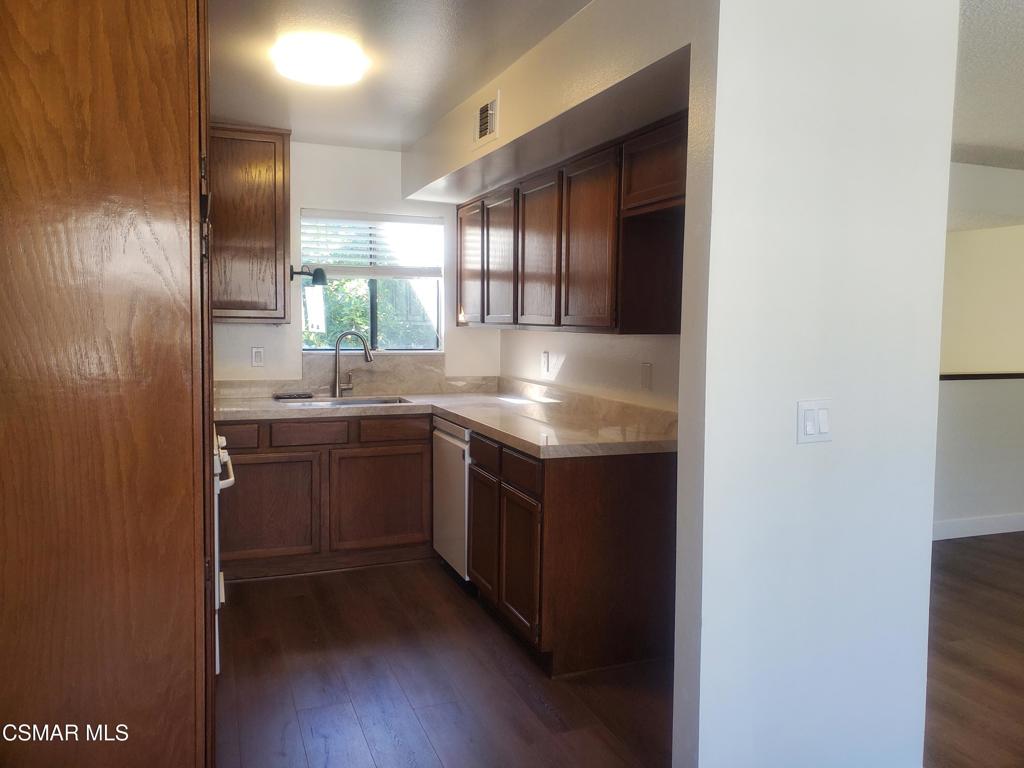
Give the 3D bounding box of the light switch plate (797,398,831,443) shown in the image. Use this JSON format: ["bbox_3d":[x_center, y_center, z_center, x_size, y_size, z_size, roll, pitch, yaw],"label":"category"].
[{"bbox_3d":[0.823,0.102,2.081,0.120,0.116,0.009,-2,5,-22],"label":"light switch plate"}]

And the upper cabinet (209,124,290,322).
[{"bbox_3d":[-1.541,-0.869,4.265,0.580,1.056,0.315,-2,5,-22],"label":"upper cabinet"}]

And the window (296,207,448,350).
[{"bbox_3d":[-0.852,-0.623,4.771,0.885,0.855,0.100,-2,5,-22],"label":"window"}]

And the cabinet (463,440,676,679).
[{"bbox_3d":[0.248,0.683,3.489,0.640,0.889,0.818,-2,5,-22],"label":"cabinet"}]

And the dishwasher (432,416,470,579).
[{"bbox_3d":[-0.044,0.601,4.140,0.600,0.820,0.605,-2,5,-22],"label":"dishwasher"}]

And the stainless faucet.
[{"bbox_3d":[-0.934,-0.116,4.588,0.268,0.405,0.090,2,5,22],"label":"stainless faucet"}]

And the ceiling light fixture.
[{"bbox_3d":[-0.741,-1.232,2.958,0.360,0.100,0.360,-2,5,-22],"label":"ceiling light fixture"}]

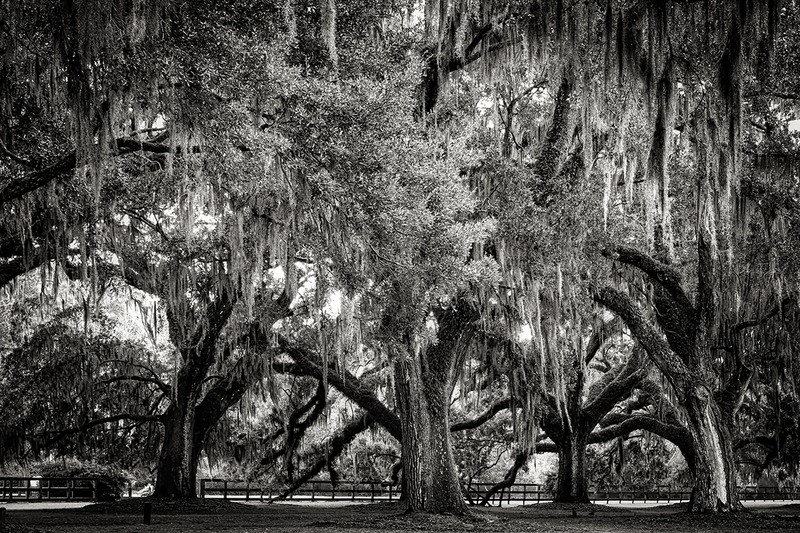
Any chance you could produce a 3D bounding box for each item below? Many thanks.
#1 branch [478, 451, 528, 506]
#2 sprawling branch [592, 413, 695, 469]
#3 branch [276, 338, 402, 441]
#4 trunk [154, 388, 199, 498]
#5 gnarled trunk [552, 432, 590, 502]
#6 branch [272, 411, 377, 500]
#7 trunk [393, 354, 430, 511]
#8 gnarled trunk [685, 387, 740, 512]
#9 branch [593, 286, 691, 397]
[{"bbox_3d":[3.382,6.928,53.000,1.634,1.830,0.900,0,-8,0],"label":"branch"},{"bbox_3d":[8.108,5.794,54.000,3.396,1.865,1.300,0,-8,0],"label":"sprawling branch"},{"bbox_3d":[-1.791,3.640,48.000,3.729,3.019,1.400,0,-8,0],"label":"branch"},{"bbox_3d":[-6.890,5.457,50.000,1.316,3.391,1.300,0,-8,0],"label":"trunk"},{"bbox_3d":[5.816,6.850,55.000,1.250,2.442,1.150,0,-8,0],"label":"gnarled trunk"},{"bbox_3d":[-2.328,5.827,50.000,3.206,2.775,1.300,0,-8,0],"label":"branch"},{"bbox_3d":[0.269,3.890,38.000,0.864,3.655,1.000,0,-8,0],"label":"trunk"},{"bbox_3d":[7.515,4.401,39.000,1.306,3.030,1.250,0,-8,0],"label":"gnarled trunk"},{"bbox_3d":[5.659,1.757,38.000,2.296,2.577,1.300,0,-8,0],"label":"branch"}]

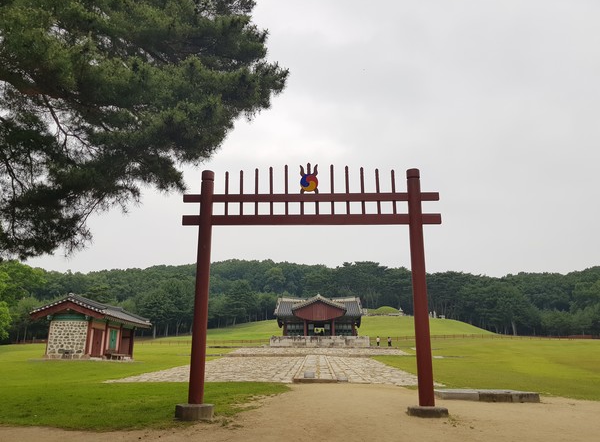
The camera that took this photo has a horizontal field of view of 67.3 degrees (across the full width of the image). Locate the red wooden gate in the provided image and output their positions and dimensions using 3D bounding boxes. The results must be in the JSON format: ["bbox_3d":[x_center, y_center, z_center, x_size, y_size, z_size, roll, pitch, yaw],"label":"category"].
[{"bbox_3d":[0.242,1.234,9.749,5.780,5.250,0.380,0,-14,2],"label":"red wooden gate"}]

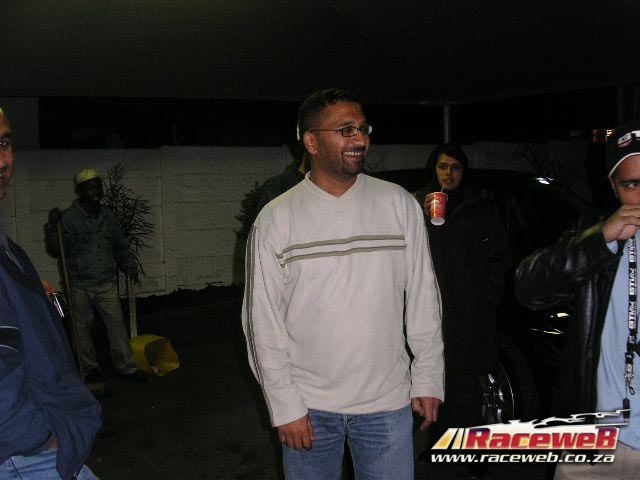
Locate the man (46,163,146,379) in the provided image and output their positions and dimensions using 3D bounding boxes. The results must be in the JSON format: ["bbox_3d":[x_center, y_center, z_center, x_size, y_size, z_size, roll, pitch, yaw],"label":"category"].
[{"bbox_3d":[-1.800,0.286,5.621,0.720,1.690,0.450,-3,3,-14],"label":"man"}]

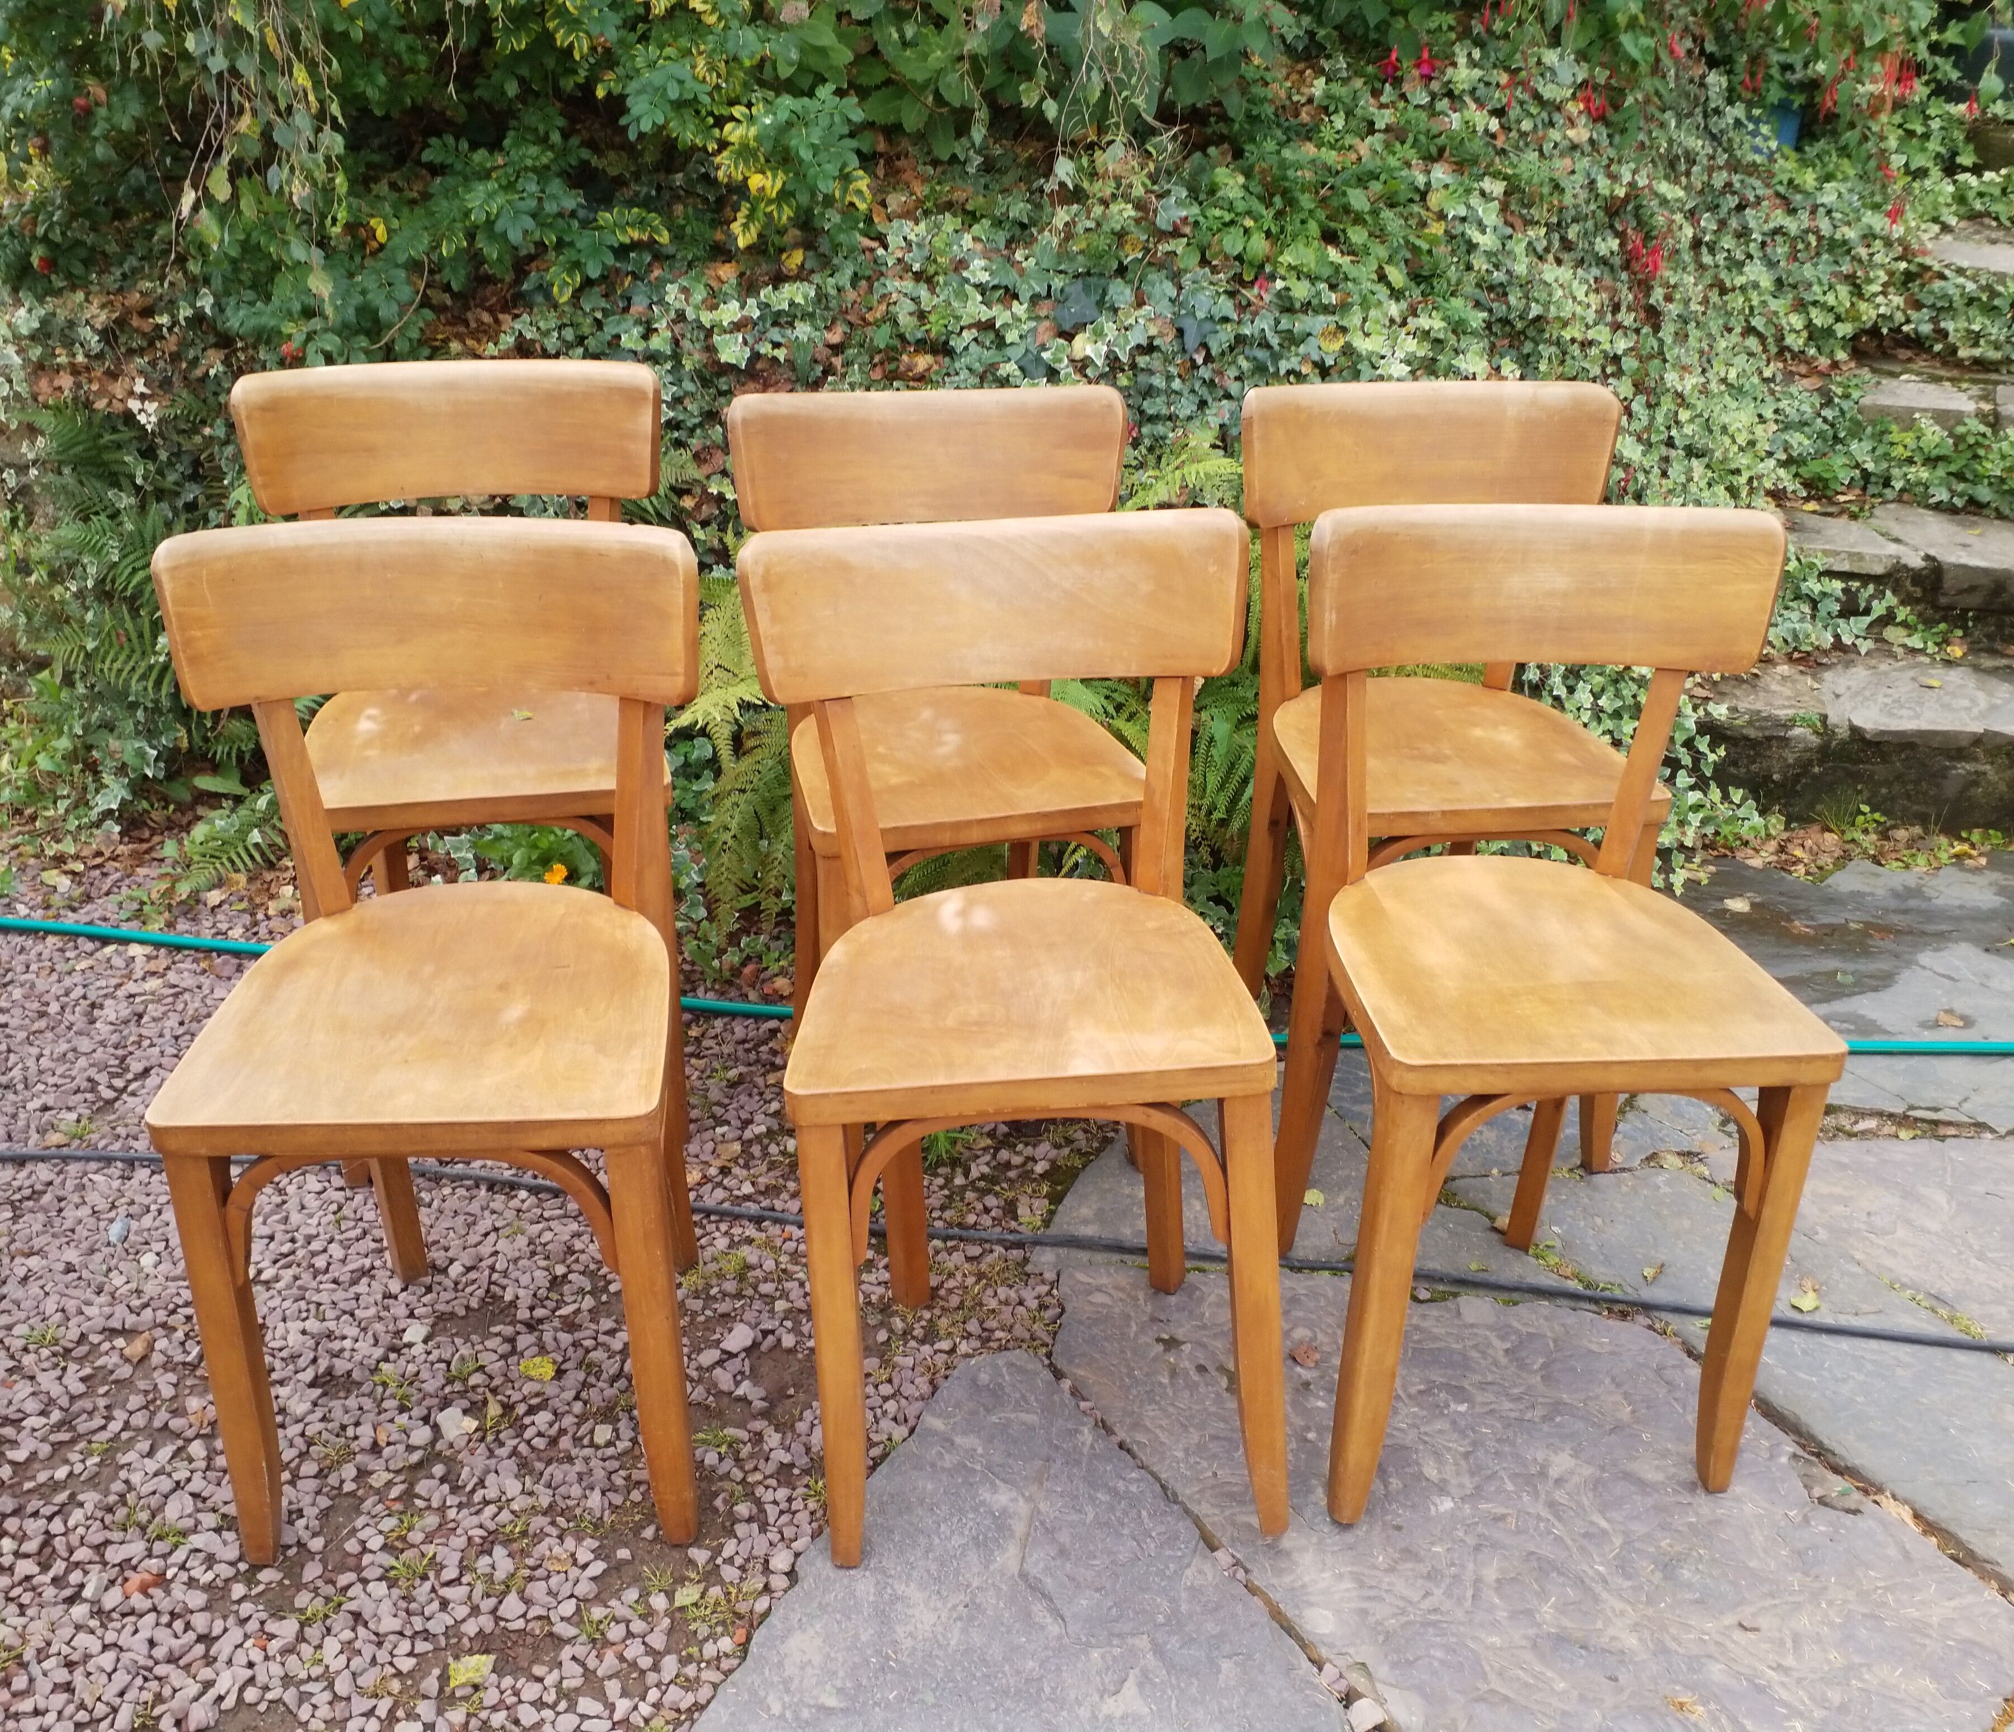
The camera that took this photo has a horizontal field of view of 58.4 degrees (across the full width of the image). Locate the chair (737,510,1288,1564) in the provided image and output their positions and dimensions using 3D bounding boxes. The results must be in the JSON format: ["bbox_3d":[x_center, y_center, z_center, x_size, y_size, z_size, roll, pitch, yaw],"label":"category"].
[{"bbox_3d":[0.015,0.129,1.545,0.430,0.808,0.410,-4,23,0],"label":"chair"}]

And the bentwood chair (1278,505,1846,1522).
[{"bbox_3d":[0.457,0.114,1.598,0.427,0.809,0.410,-1,26,-7],"label":"bentwood chair"}]

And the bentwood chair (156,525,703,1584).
[{"bbox_3d":[-0.457,0.141,1.520,0.430,0.808,0.410,-1,29,-4],"label":"bentwood chair"}]

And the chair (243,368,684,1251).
[{"bbox_3d":[-0.566,-0.112,1.968,0.430,0.808,0.410,-5,29,-13],"label":"chair"}]

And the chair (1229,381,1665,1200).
[{"bbox_3d":[0.464,-0.098,1.995,0.430,0.808,0.410,-3,27,-8],"label":"chair"}]

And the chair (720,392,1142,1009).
[{"bbox_3d":[-0.060,-0.085,1.954,0.430,0.808,0.410,-6,27,-14],"label":"chair"}]

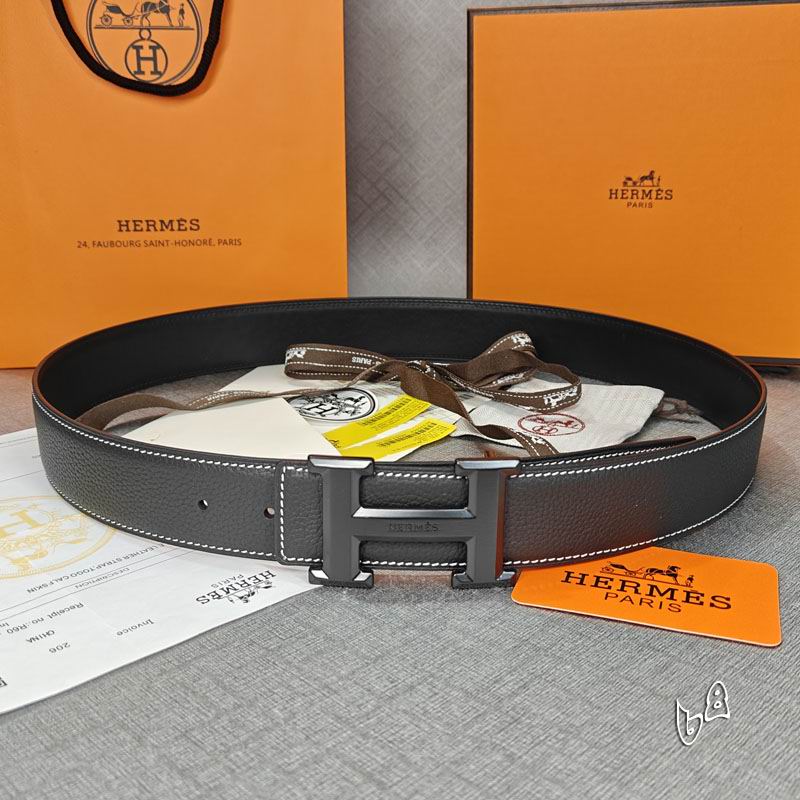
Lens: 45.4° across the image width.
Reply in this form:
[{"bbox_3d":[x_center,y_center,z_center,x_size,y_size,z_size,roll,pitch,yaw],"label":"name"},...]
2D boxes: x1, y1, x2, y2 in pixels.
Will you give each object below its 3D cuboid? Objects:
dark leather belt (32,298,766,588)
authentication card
[{"bbox_3d":[0.001,-0.001,0.459,0.335,0.046,0.286,1,19,0],"label":"dark leather belt"},{"bbox_3d":[0.087,0.065,0.338,0.087,0.001,0.058,7,19,16],"label":"authentication card"}]

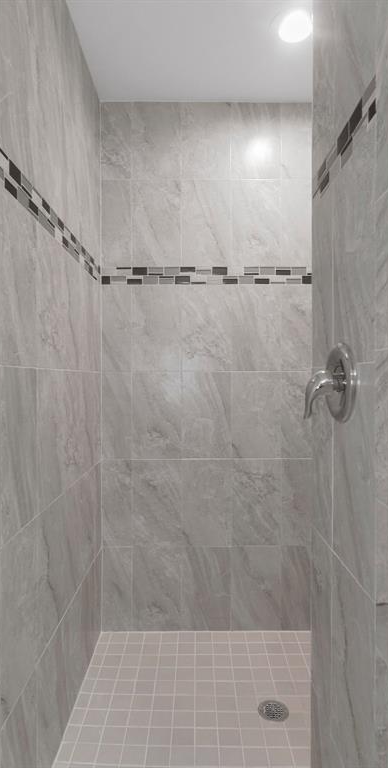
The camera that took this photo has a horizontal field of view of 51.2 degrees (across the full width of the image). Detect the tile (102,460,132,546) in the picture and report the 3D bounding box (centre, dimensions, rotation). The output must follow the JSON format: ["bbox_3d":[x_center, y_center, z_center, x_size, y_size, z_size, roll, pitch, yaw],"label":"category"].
[{"bbox_3d":[-0.373,0.576,1.961,0.142,0.417,0.010,0,1,0],"label":"tile"}]

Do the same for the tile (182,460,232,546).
[{"bbox_3d":[0.064,0.590,2.013,0.245,0.431,0.010,0,1,0],"label":"tile"}]

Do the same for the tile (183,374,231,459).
[{"bbox_3d":[0.060,0.151,1.925,0.231,0.409,0.010,0,1,0],"label":"tile"}]

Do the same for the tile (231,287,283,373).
[{"bbox_3d":[0.309,-0.269,2.001,0.246,0.422,0.010,0,1,0],"label":"tile"}]

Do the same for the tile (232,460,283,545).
[{"bbox_3d":[0.295,0.562,1.925,0.232,0.405,0.010,0,1,0],"label":"tile"}]

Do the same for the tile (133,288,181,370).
[{"bbox_3d":[-0.180,-0.264,1.953,0.237,0.408,0.010,0,1,0],"label":"tile"}]

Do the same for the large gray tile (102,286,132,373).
[{"bbox_3d":[-0.379,-0.268,2.002,0.149,0.423,0.010,0,1,0],"label":"large gray tile"}]

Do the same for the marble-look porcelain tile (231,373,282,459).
[{"bbox_3d":[0.301,0.153,1.956,0.243,0.418,0.010,0,1,0],"label":"marble-look porcelain tile"}]

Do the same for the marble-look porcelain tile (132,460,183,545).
[{"bbox_3d":[-0.175,0.563,1.925,0.232,0.405,0.010,0,1,0],"label":"marble-look porcelain tile"}]

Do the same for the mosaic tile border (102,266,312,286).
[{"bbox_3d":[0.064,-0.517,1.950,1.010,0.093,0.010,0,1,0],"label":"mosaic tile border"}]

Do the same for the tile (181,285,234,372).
[{"bbox_3d":[0.060,-0.262,1.925,0.231,0.409,0.010,0,1,0],"label":"tile"}]

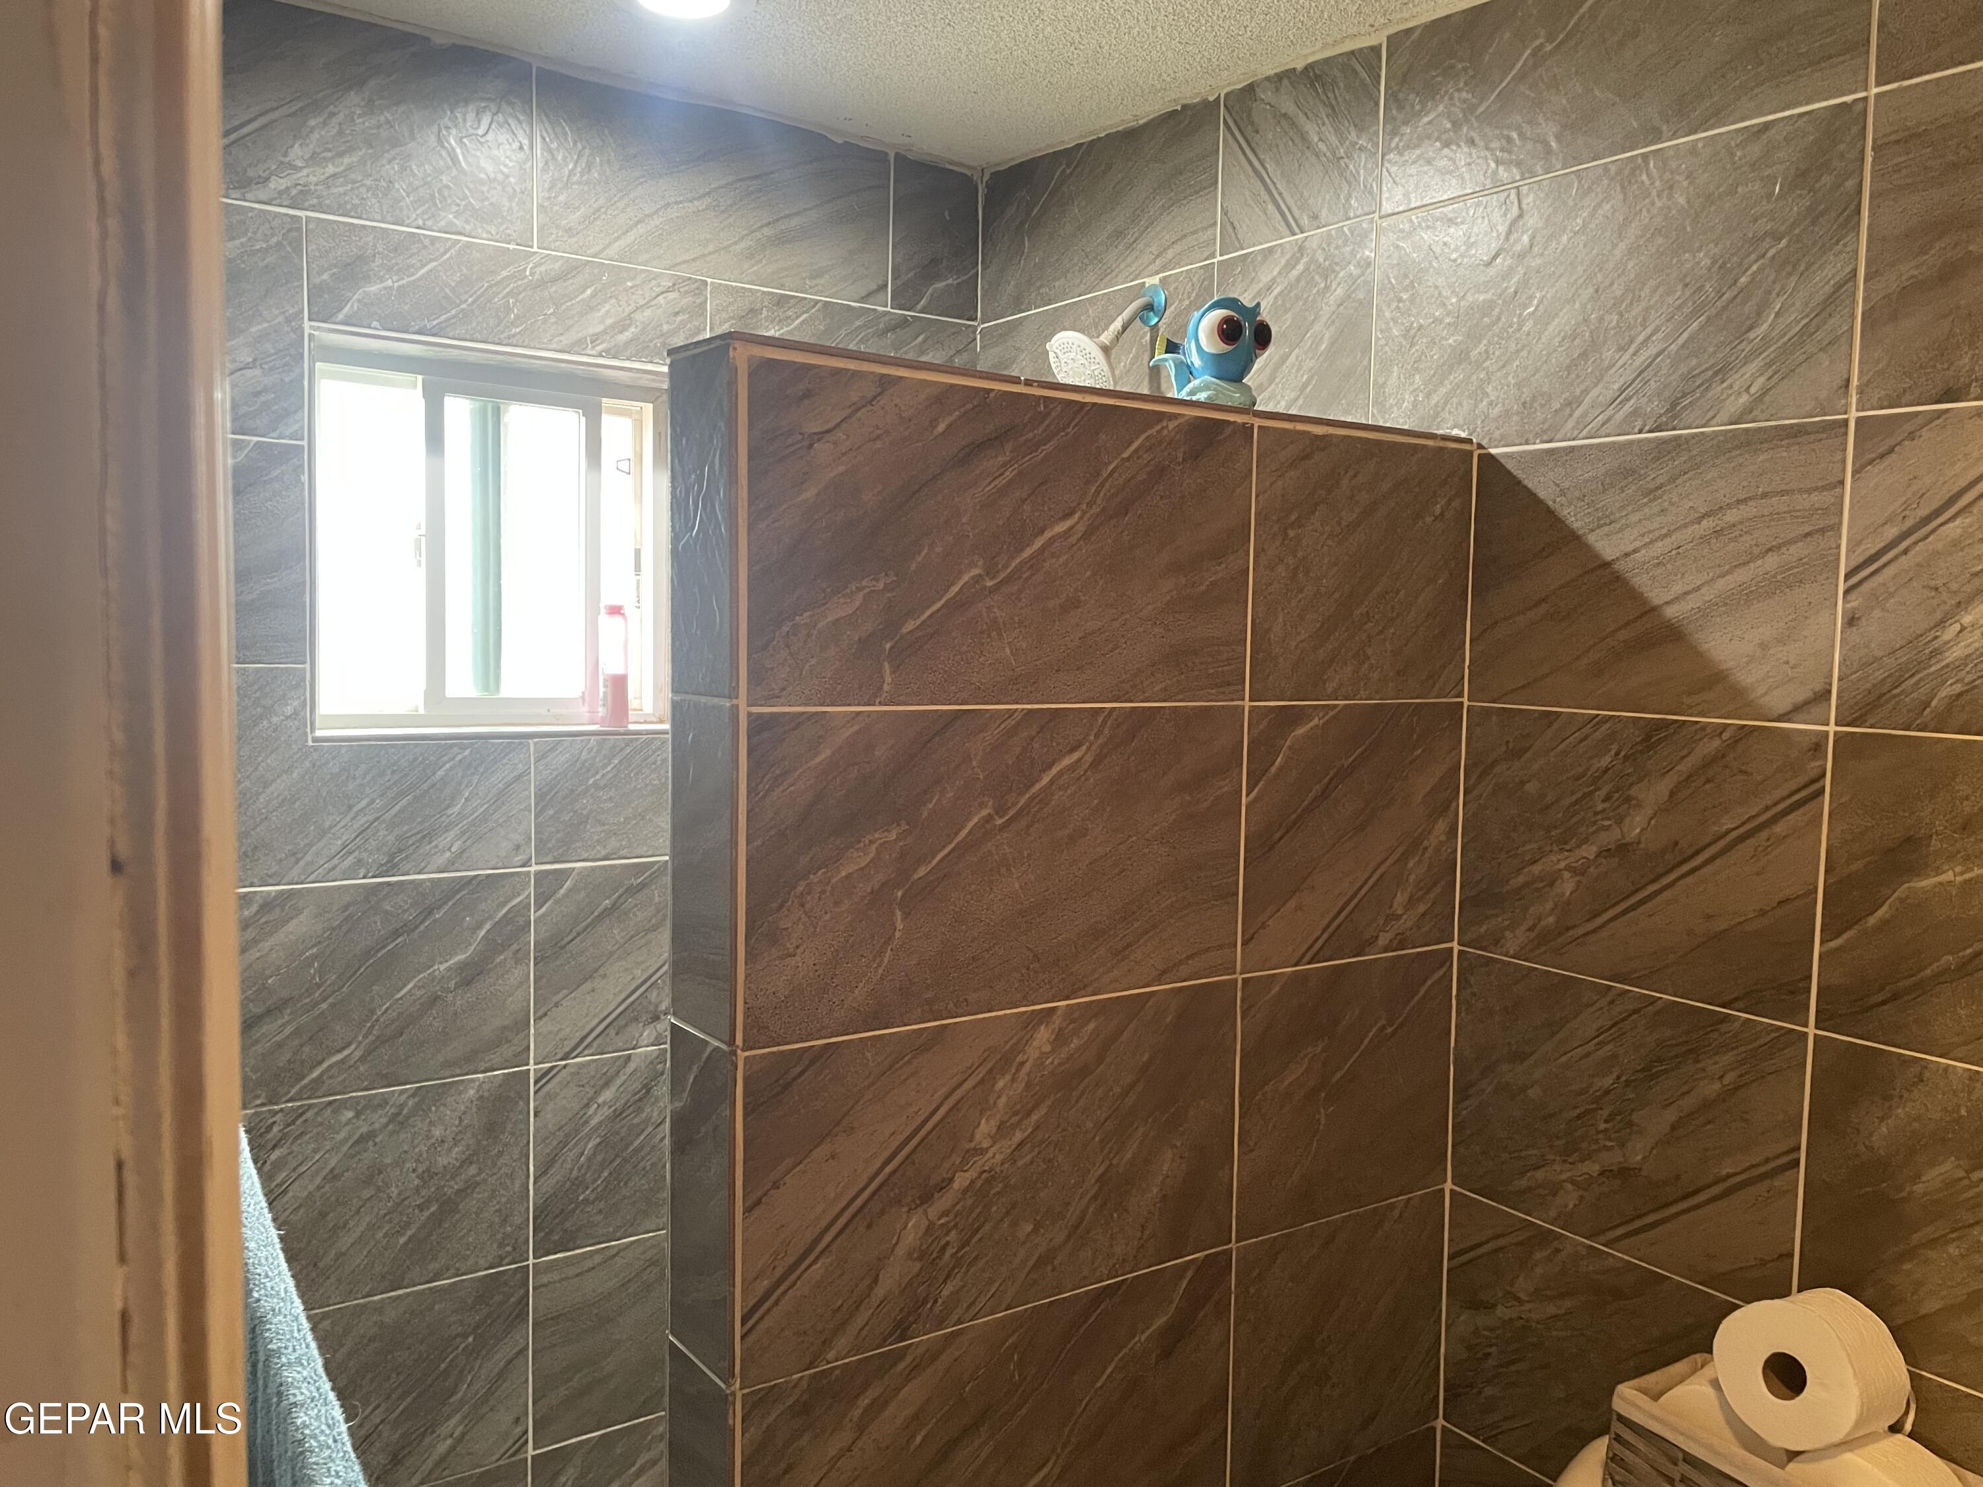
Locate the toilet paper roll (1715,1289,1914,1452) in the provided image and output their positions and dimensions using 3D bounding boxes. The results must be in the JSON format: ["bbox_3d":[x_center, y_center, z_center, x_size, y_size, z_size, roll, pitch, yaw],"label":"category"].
[{"bbox_3d":[0.764,0.583,1.388,0.100,0.128,0.128,9,-1,-36],"label":"toilet paper roll"}]

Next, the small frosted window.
[{"bbox_3d":[-0.769,-0.307,2.325,0.567,0.563,0.080,-2,5,-35],"label":"small frosted window"}]

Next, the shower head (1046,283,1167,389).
[{"bbox_3d":[0.177,-0.610,2.259,0.185,0.200,0.125,-2,5,-35],"label":"shower head"}]

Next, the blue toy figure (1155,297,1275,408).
[{"bbox_3d":[0.243,-0.433,1.667,0.125,0.137,0.135,-2,5,-35],"label":"blue toy figure"}]

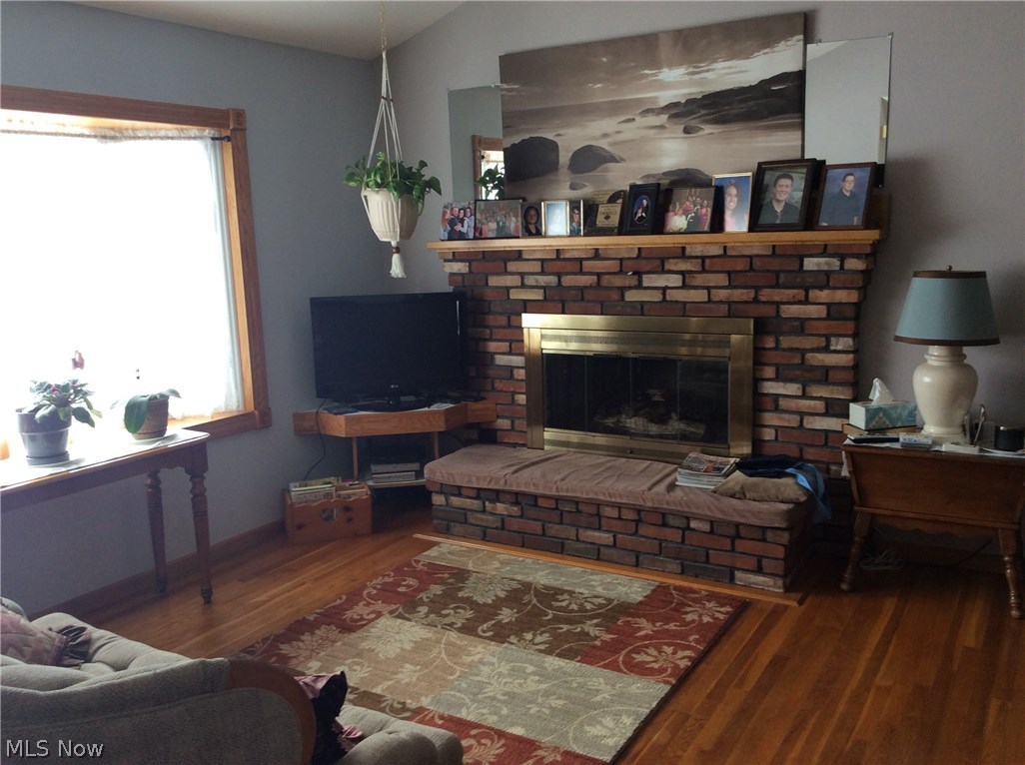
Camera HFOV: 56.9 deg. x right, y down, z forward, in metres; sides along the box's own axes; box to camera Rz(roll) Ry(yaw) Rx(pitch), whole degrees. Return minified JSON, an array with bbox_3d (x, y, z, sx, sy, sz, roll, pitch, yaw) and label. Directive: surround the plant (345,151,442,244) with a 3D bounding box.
[{"bbox_3d":[-0.530,-0.811,4.149,0.420,0.387,0.390,-3,10,-7],"label":"plant"}]

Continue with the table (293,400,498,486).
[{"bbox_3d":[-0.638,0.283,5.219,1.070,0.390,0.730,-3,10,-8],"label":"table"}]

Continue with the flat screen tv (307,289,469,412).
[{"bbox_3d":[-0.645,-0.168,5.001,0.800,0.585,0.200,-3,10,-6],"label":"flat screen tv"}]

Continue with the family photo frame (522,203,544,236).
[{"bbox_3d":[0.098,-0.811,4.732,0.130,0.178,0.030,4,6,31],"label":"family photo frame"}]

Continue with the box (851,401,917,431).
[{"bbox_3d":[1.561,0.137,3.986,0.238,0.093,0.122,-4,10,-11],"label":"box"}]

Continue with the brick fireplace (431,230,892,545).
[{"bbox_3d":[0.524,0.054,4.478,2.252,1.465,0.605,4,11,31],"label":"brick fireplace"}]

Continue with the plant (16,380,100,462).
[{"bbox_3d":[-1.744,0.146,3.636,0.295,0.320,0.270,-7,11,-26],"label":"plant"}]

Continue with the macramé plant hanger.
[{"bbox_3d":[-0.543,-1.041,4.110,0.270,1.161,0.260,-3,10,-7],"label":"macramé plant hanger"}]

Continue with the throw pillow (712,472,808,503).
[{"bbox_3d":[1.091,0.431,4.052,0.400,0.100,0.340,3,11,27],"label":"throw pillow"}]

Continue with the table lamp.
[{"bbox_3d":[1.733,-0.109,3.791,0.420,0.695,0.420,4,11,31],"label":"table lamp"}]

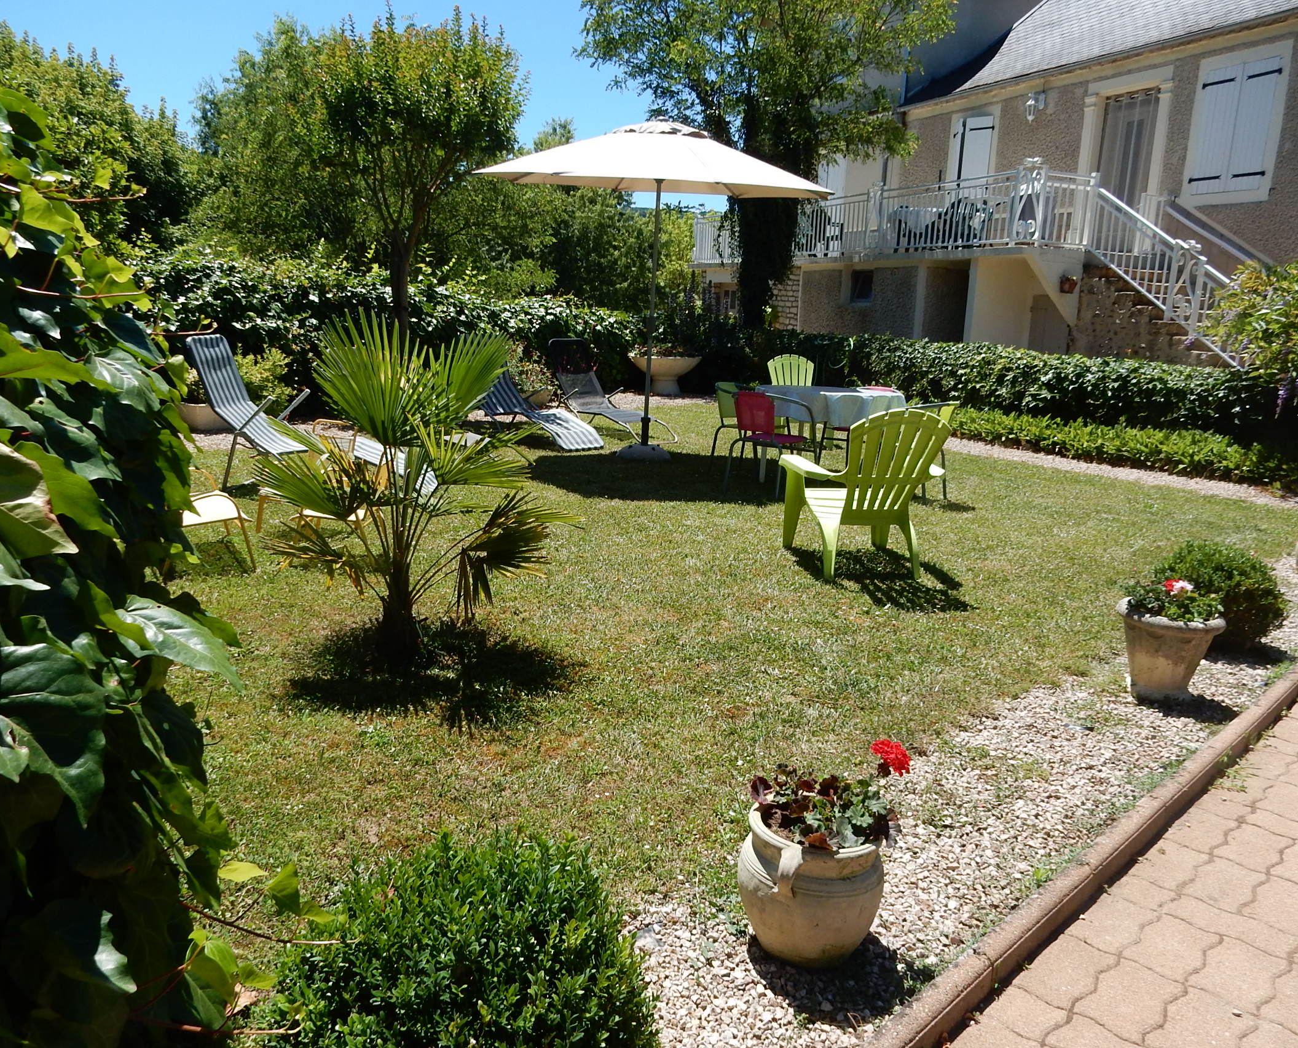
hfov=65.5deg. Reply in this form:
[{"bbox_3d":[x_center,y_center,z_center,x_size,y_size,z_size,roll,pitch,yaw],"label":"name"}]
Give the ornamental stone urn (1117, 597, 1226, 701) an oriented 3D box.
[{"bbox_3d":[1.930,0.473,3.758,0.370,0.340,0.370,9,14,28],"label":"ornamental stone urn"}]

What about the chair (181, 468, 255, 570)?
[{"bbox_3d":[-2.366,-0.190,5.005,0.660,0.740,0.720,-5,14,-32],"label":"chair"}]

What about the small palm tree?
[{"bbox_3d":[-0.891,-0.136,3.866,1.200,1.300,1.150,2,12,0],"label":"small palm tree"}]

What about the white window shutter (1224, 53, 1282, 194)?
[{"bbox_3d":[7.324,-4.833,12.241,0.050,1.500,0.450,-4,14,-24],"label":"white window shutter"}]

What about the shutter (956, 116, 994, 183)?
[{"bbox_3d":[5.309,-5.939,16.364,0.050,1.220,0.480,-8,16,-39],"label":"shutter"}]

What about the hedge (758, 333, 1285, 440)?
[{"bbox_3d":[4.083,-1.730,12.683,0.760,1.080,8.051,-5,13,-29],"label":"hedge"}]

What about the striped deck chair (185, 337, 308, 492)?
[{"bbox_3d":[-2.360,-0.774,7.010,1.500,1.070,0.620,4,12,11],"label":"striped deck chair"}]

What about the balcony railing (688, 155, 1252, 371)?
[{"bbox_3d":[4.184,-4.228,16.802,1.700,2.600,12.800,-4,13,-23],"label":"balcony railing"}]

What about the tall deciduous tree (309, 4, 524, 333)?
[{"bbox_3d":[-2.532,-3.296,10.968,2.400,4.300,2.300,2,12,0],"label":"tall deciduous tree"}]

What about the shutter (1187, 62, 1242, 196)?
[{"bbox_3d":[7.066,-4.877,12.544,0.050,1.478,0.467,-4,13,-25],"label":"shutter"}]

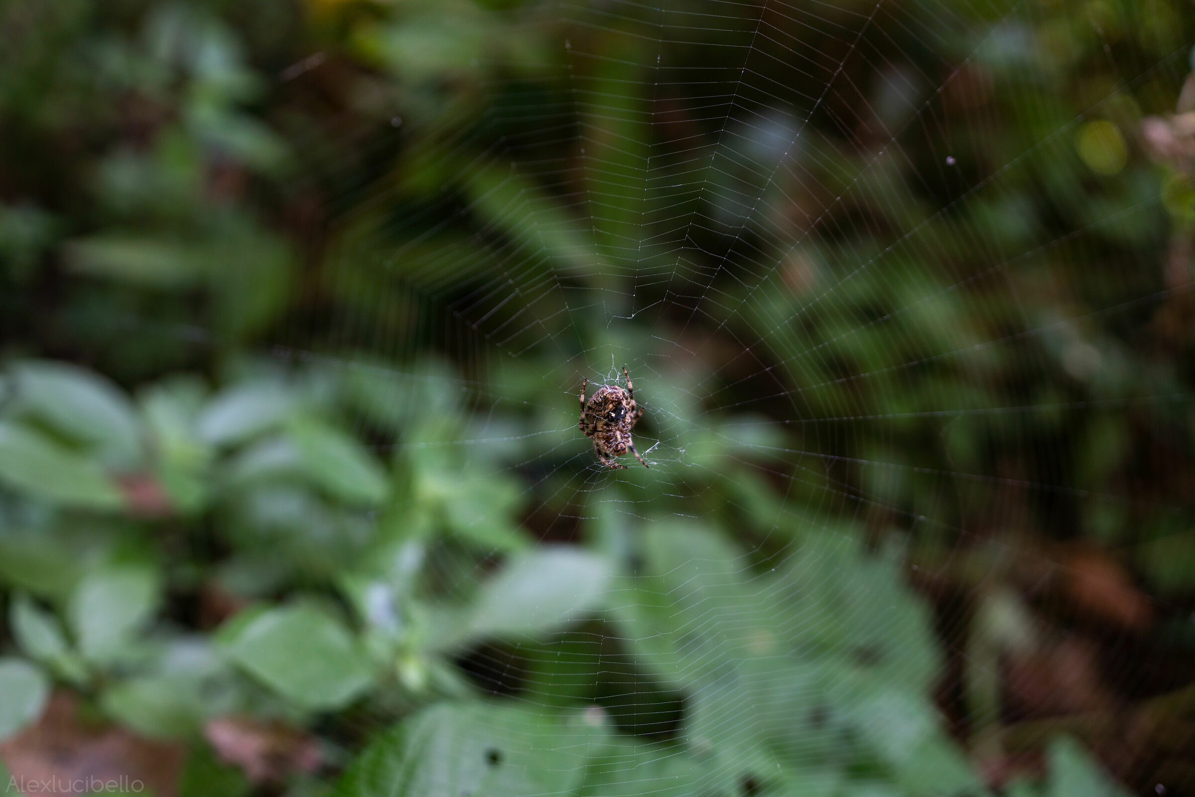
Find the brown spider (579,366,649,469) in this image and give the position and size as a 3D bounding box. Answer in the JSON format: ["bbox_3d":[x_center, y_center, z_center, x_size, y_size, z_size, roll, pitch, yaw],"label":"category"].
[{"bbox_3d":[0.004,0.005,0.240,0.017,0.026,0.012,-7,2,-14],"label":"brown spider"}]

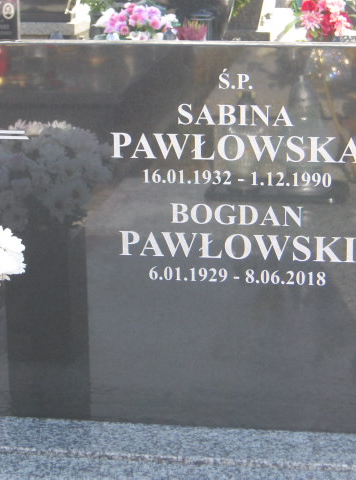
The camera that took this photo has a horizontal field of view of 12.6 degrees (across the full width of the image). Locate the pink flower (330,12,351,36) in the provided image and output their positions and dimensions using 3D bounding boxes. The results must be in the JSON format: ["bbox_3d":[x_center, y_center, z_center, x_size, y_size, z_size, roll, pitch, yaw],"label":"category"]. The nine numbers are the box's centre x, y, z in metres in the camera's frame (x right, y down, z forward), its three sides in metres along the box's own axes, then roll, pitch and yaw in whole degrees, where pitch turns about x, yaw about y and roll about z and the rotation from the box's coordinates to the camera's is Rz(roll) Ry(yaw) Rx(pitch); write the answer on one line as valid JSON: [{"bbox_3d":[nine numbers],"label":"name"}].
[{"bbox_3d":[0.681,-0.902,6.700,0.092,0.105,0.065,1,11,3],"label":"pink flower"}]

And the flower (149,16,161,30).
[{"bbox_3d":[-0.104,-0.956,7.100,0.053,0.060,0.040,1,11,3],"label":"flower"}]

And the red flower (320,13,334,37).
[{"bbox_3d":[0.625,-0.900,6.720,0.070,0.097,0.060,1,11,3],"label":"red flower"}]

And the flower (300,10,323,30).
[{"bbox_3d":[0.552,-0.907,6.650,0.091,0.080,0.055,1,11,3],"label":"flower"}]

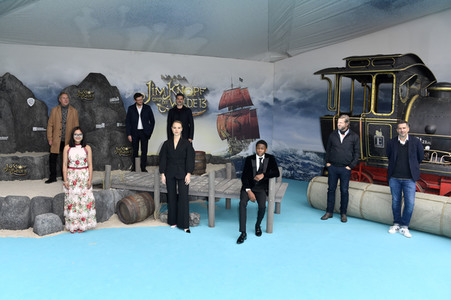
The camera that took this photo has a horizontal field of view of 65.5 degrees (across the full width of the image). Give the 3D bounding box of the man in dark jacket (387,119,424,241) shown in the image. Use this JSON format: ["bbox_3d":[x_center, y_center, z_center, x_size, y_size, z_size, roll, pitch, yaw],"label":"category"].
[{"bbox_3d":[2.750,0.440,5.438,0.550,1.770,0.400,3,8,24],"label":"man in dark jacket"}]

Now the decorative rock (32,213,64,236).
[{"bbox_3d":[-2.830,1.160,5.566,0.450,0.310,0.360,-3,8,-20],"label":"decorative rock"}]

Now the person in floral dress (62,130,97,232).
[{"bbox_3d":[-2.310,0.476,5.584,0.520,1.660,0.360,-2,8,-17],"label":"person in floral dress"}]

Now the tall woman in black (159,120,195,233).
[{"bbox_3d":[-0.760,0.427,5.608,0.560,1.750,0.400,-1,8,-5],"label":"tall woman in black"}]

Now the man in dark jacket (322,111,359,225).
[{"bbox_3d":[2.000,0.316,6.168,0.600,1.820,0.400,4,9,28],"label":"man in dark jacket"}]

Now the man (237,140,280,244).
[{"bbox_3d":[0.520,0.618,5.432,0.600,1.420,0.750,2,8,14],"label":"man"}]

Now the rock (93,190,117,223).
[{"bbox_3d":[-2.140,0.965,6.185,0.440,0.530,0.400,-1,8,-6],"label":"rock"}]

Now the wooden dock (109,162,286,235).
[{"bbox_3d":[-0.512,0.743,6.407,3.200,0.910,1.130,2,8,16],"label":"wooden dock"}]

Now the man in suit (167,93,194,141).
[{"bbox_3d":[-1.000,-0.393,7.868,0.580,1.770,0.340,-1,8,-6],"label":"man in suit"}]

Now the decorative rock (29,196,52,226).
[{"bbox_3d":[-3.110,1.014,6.010,0.390,0.480,0.360,-3,8,-20],"label":"decorative rock"}]

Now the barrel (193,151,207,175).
[{"bbox_3d":[-0.630,0.240,7.853,0.410,0.520,0.410,0,8,0],"label":"barrel"}]

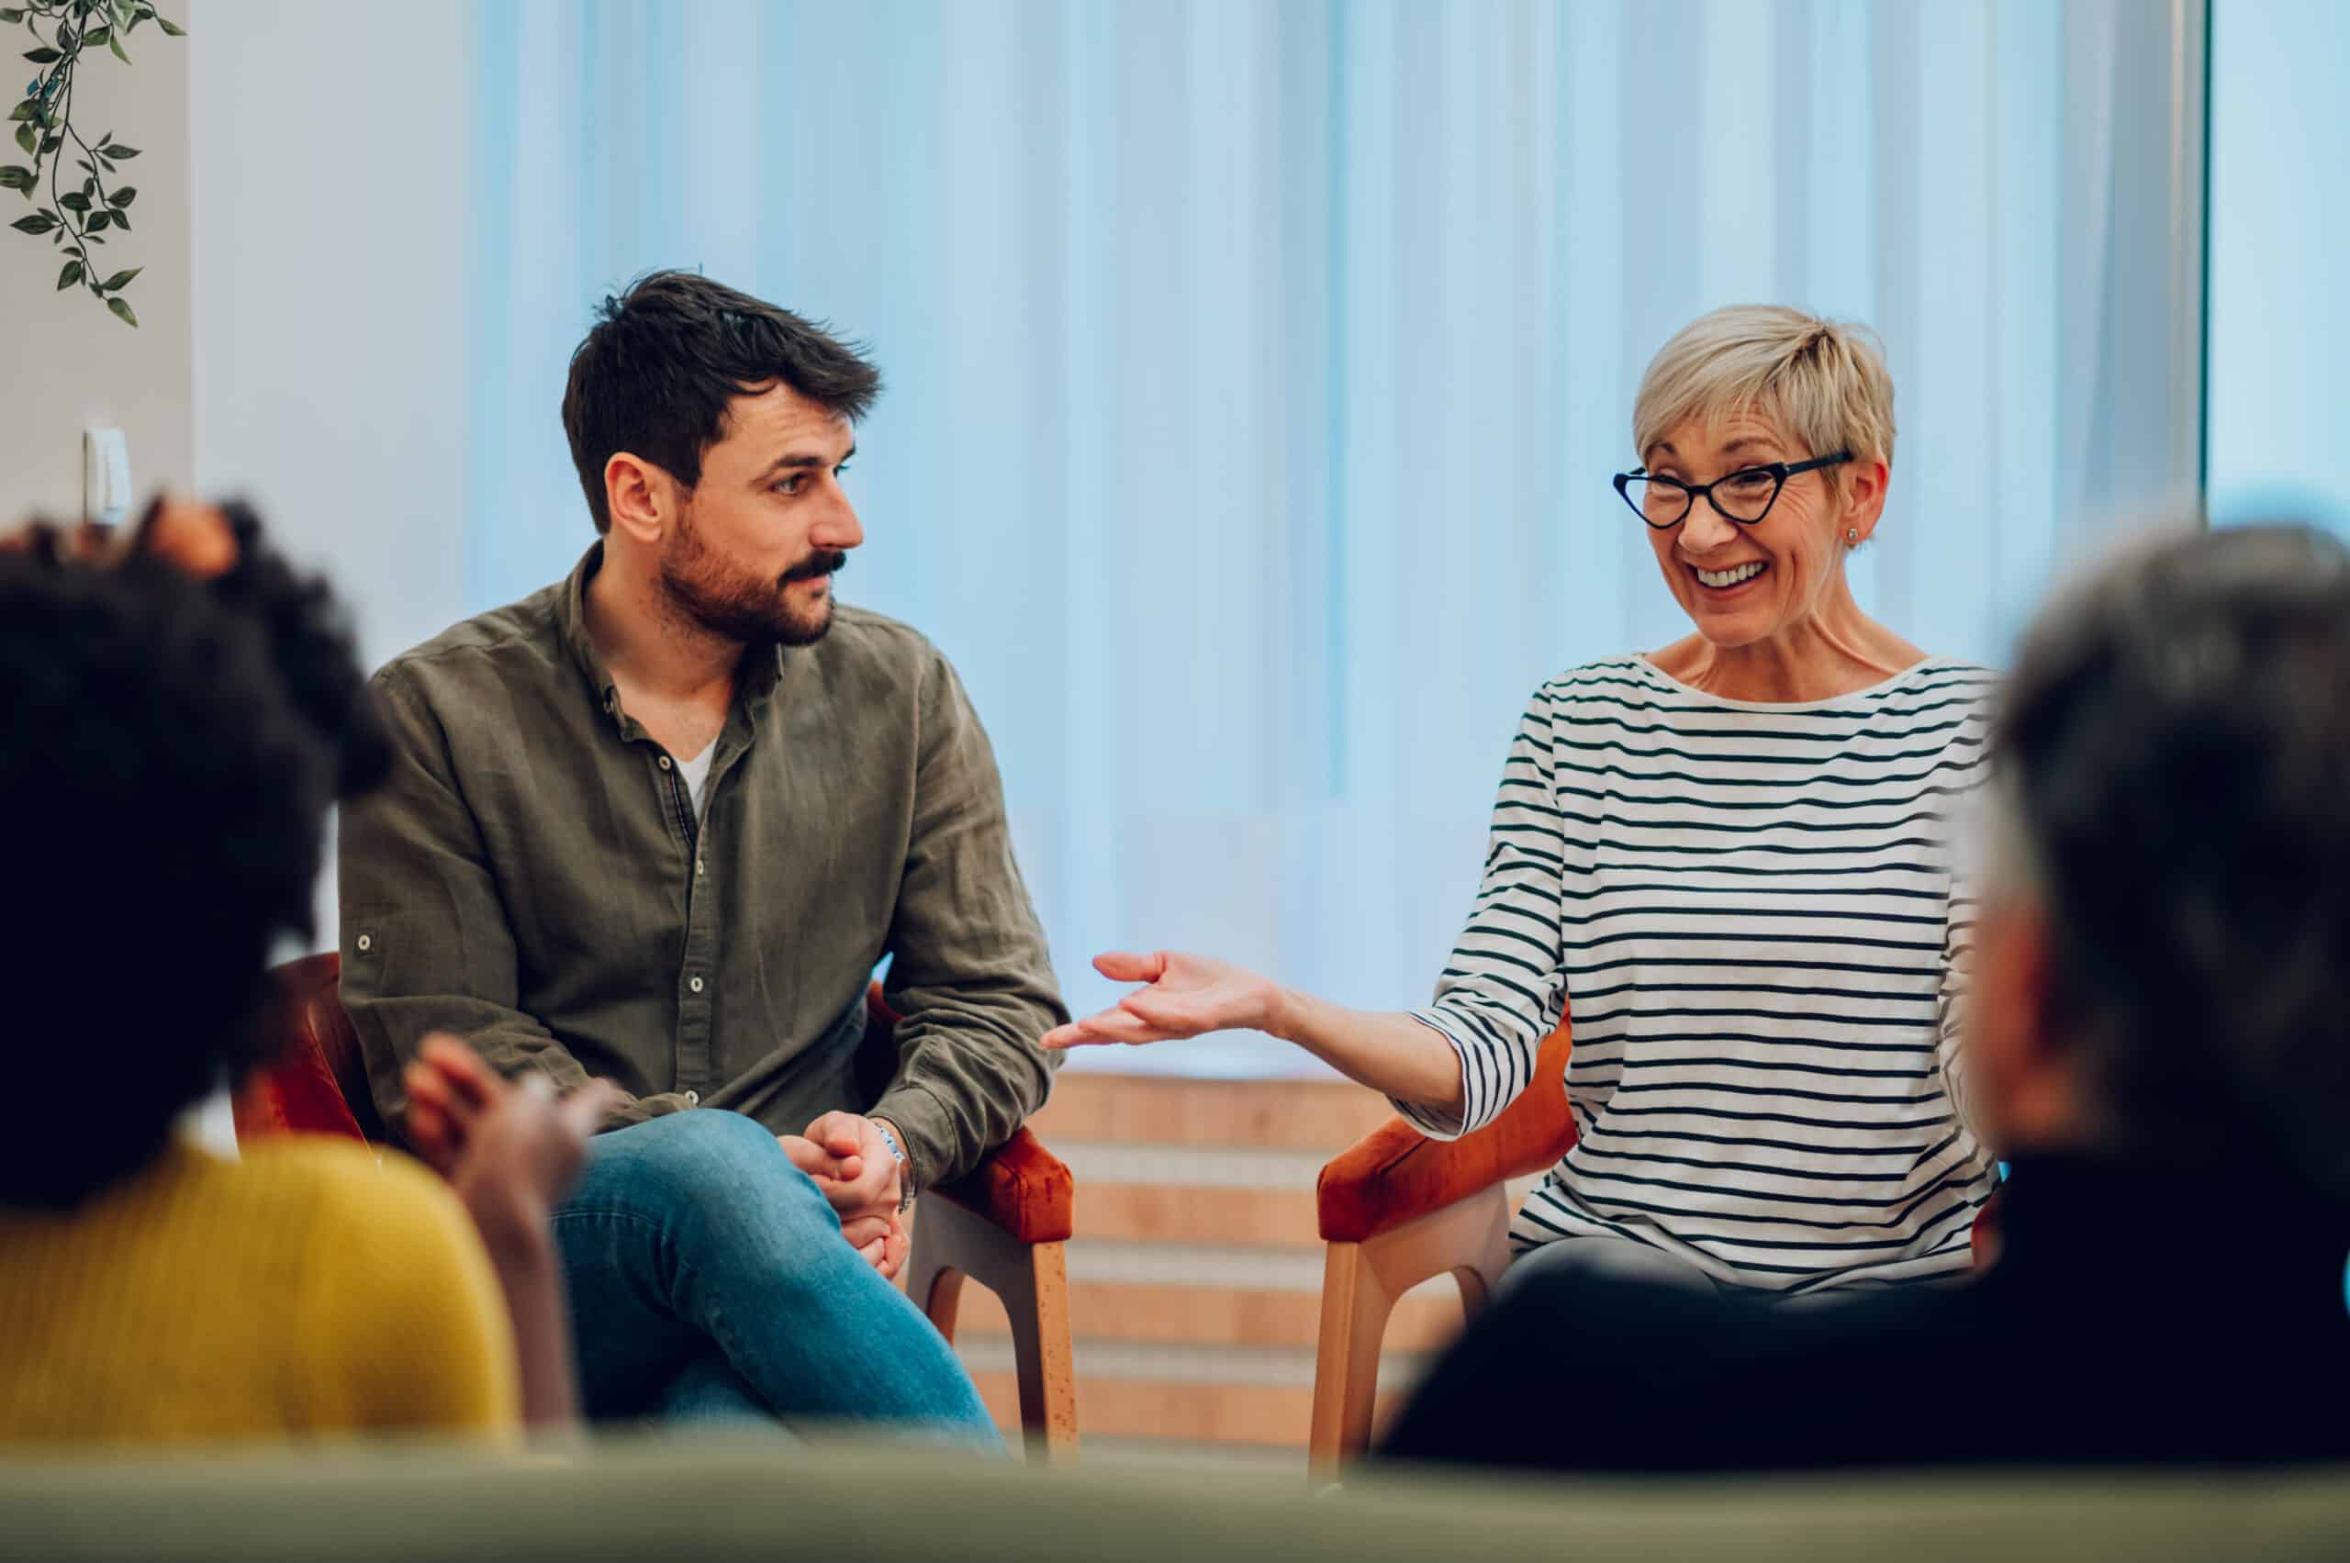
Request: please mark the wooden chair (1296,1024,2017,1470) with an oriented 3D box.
[{"bbox_3d":[0.411,0.526,3.994,0.580,0.800,0.580,1,4,20],"label":"wooden chair"}]

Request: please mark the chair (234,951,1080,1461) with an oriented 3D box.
[{"bbox_3d":[-0.404,0.526,3.994,0.580,0.800,0.580,-1,4,-20],"label":"chair"}]

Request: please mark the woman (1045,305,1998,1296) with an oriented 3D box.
[{"bbox_3d":[0.290,0.301,3.848,0.580,1.270,0.760,1,4,15],"label":"woman"}]

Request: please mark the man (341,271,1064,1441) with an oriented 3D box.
[{"bbox_3d":[-0.290,0.293,3.808,0.550,1.290,0.800,-1,4,-16],"label":"man"}]

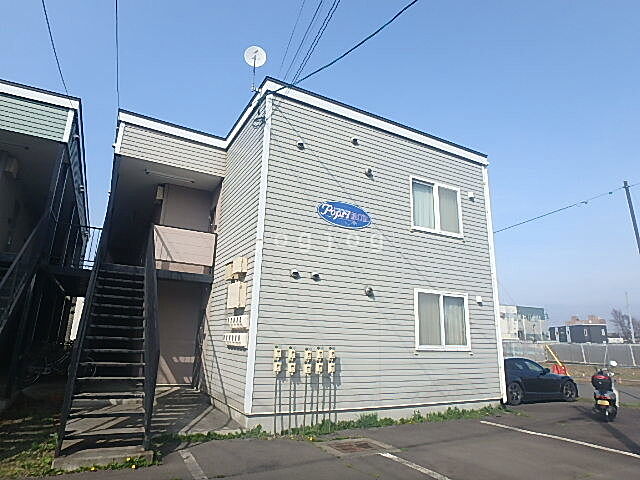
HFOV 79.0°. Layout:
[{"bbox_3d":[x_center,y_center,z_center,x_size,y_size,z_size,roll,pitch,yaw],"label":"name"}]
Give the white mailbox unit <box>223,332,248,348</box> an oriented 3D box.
[{"bbox_3d":[-1.629,1.920,7.458,0.140,0.250,1.160,9,-16,-27],"label":"white mailbox unit"}]

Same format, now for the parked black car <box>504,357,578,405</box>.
[{"bbox_3d":[6.553,4.566,12.843,4.430,1.340,1.770,9,-16,-26],"label":"parked black car"}]

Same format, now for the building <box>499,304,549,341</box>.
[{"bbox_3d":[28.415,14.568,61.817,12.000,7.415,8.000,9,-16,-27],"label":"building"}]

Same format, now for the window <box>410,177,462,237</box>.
[{"bbox_3d":[2.919,-0.785,9.649,1.701,1.370,0.100,9,-16,-27],"label":"window"}]

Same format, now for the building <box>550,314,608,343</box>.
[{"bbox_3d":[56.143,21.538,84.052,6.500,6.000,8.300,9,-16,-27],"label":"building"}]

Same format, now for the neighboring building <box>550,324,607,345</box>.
[{"bbox_3d":[53.760,20.758,79.971,6.500,5.925,7.600,9,-16,-27],"label":"neighboring building"}]

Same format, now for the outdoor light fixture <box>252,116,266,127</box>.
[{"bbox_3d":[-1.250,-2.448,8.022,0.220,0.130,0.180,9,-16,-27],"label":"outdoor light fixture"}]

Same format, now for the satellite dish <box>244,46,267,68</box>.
[{"bbox_3d":[-1.353,-3.828,8.144,0.460,0.460,0.280,4,-14,-11],"label":"satellite dish"}]

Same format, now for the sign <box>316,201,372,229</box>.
[{"bbox_3d":[0.547,-0.533,8.270,1.384,0.570,0.050,9,-16,-27],"label":"sign"}]

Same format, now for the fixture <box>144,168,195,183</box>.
[{"bbox_3d":[-4.008,-1.706,10.437,1.260,0.100,0.100,9,-16,-27],"label":"fixture"}]

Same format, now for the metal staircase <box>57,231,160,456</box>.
[{"bbox_3d":[-3.562,1.136,7.017,1.050,4.000,3.950,9,-16,-27],"label":"metal staircase"}]

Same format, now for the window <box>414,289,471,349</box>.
[{"bbox_3d":[2.913,1.897,9.121,1.710,1.380,0.100,9,-16,-27],"label":"window"}]

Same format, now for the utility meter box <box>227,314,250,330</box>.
[{"bbox_3d":[-1.582,1.609,7.517,0.135,0.250,0.930,9,-16,-27],"label":"utility meter box"}]

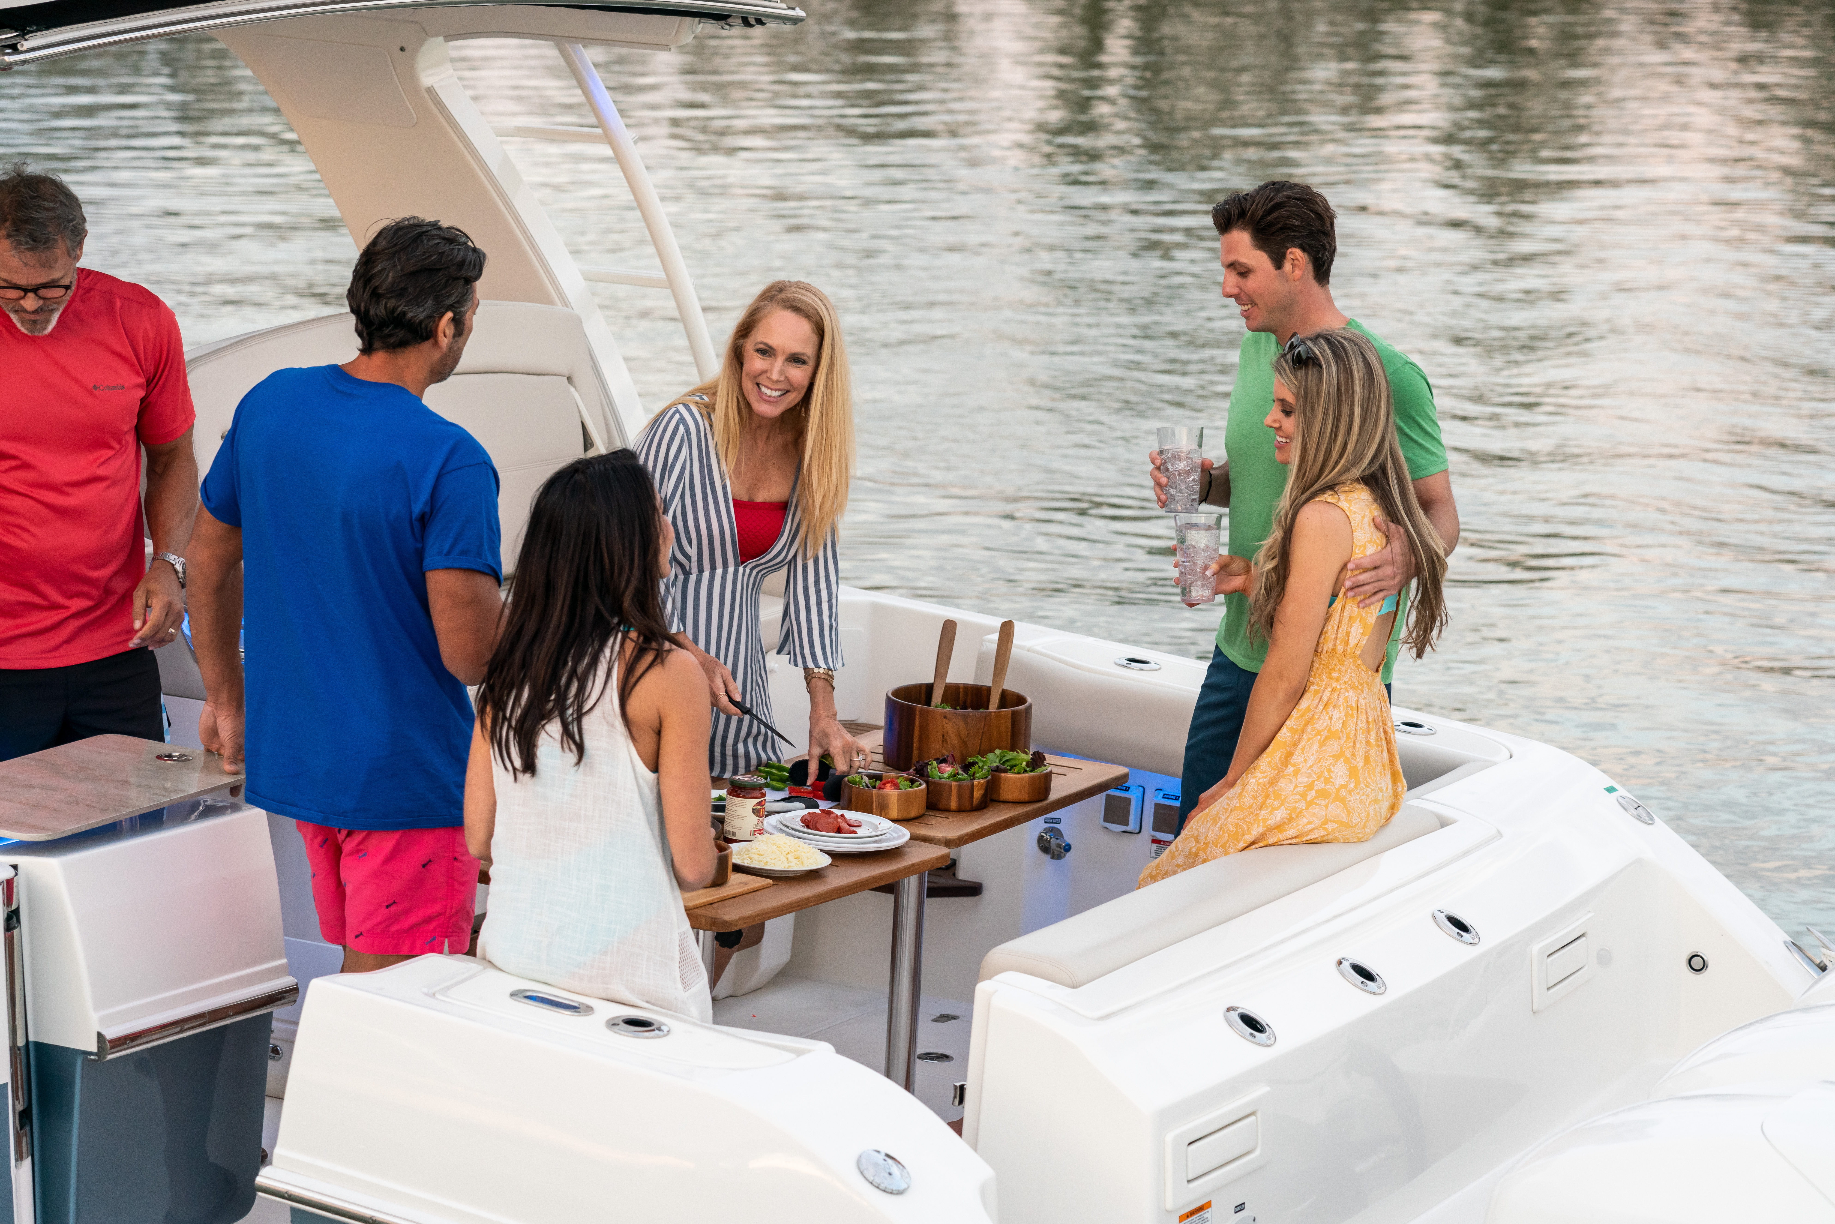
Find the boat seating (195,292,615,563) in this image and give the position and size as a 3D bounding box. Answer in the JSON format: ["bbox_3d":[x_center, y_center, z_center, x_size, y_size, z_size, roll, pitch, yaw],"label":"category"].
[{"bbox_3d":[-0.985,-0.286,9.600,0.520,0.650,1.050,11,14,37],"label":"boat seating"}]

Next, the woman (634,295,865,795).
[{"bbox_3d":[-0.295,0.190,8.900,0.480,1.620,0.520,-4,12,-28],"label":"woman"}]

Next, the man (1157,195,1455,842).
[{"bbox_3d":[0.675,0.115,9.080,0.460,1.800,0.540,-5,13,-33],"label":"man"}]

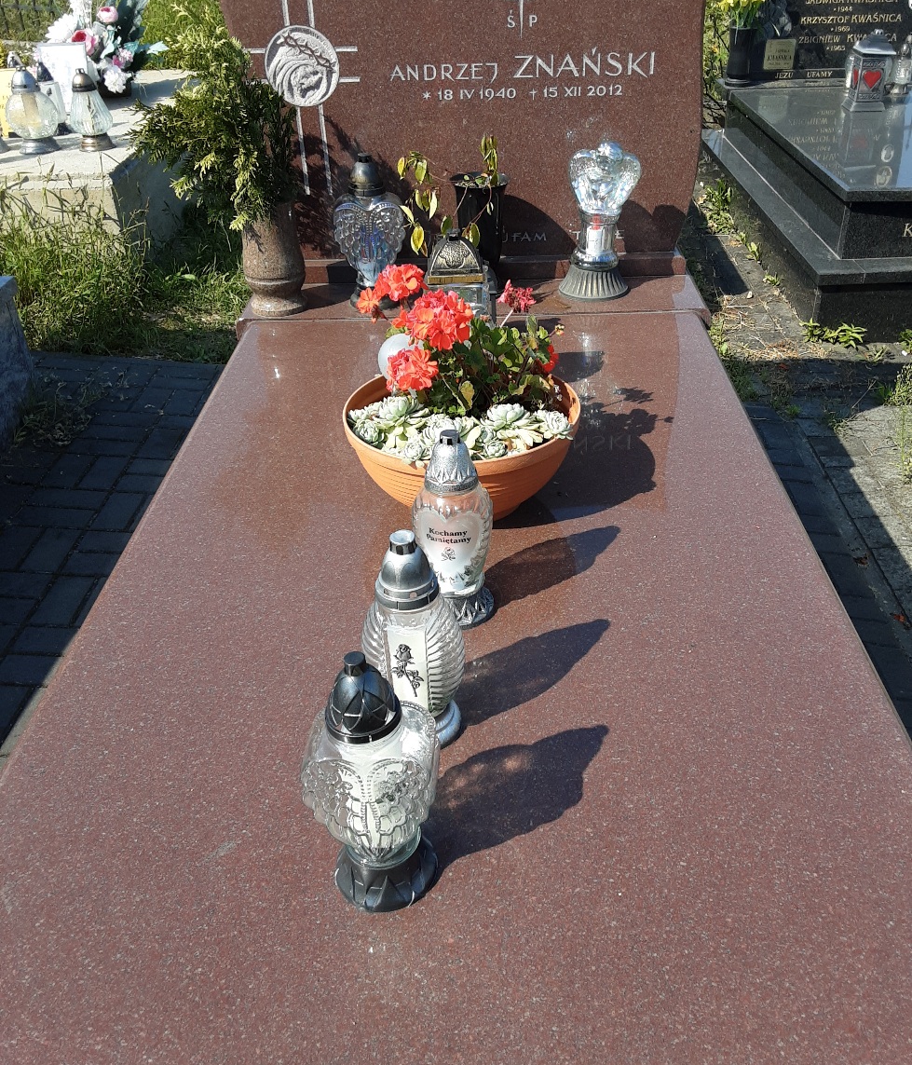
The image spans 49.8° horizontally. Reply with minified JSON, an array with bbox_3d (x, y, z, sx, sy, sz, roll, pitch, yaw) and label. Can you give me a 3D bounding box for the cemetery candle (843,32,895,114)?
[{"bbox_3d":[1.960,-2.192,4.678,0.165,0.337,0.165,-4,33,-1],"label":"cemetery candle"}]

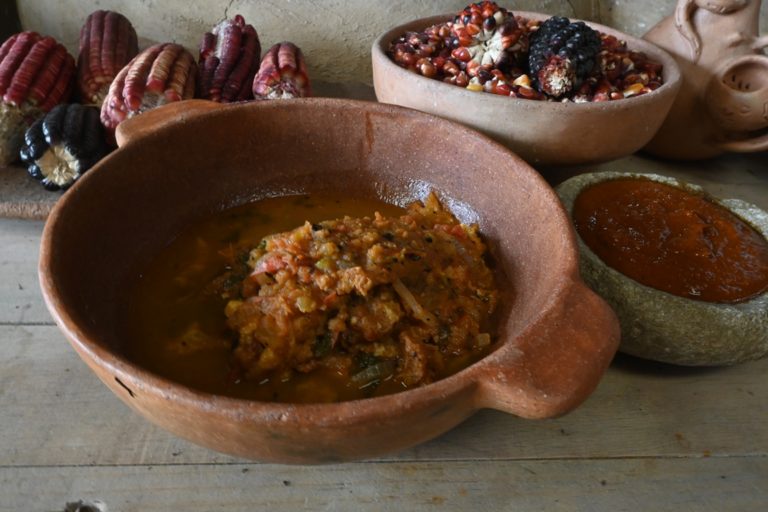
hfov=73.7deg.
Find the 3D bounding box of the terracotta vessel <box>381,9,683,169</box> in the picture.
[{"bbox_3d":[0.117,-0.138,0.443,0.249,0.080,0.202,-6,43,-10],"label":"terracotta vessel"}]

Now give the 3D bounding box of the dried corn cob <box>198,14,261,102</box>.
[{"bbox_3d":[-0.139,-0.184,0.470,0.050,0.050,0.120,-3,47,-7],"label":"dried corn cob"}]

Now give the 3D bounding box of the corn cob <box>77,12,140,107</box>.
[{"bbox_3d":[-0.248,-0.183,0.464,0.048,0.048,0.115,-13,51,-18],"label":"corn cob"}]

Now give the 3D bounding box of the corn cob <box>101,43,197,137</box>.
[{"bbox_3d":[-0.189,-0.145,0.428,0.057,0.057,0.103,0,42,-4],"label":"corn cob"}]

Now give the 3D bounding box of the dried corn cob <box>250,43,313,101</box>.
[{"bbox_3d":[-0.093,-0.173,0.475,0.048,0.048,0.100,-3,40,-7],"label":"dried corn cob"}]

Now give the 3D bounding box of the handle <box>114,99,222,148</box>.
[{"bbox_3d":[-0.139,-0.091,0.335,0.036,0.023,0.080,32,49,28],"label":"handle"}]

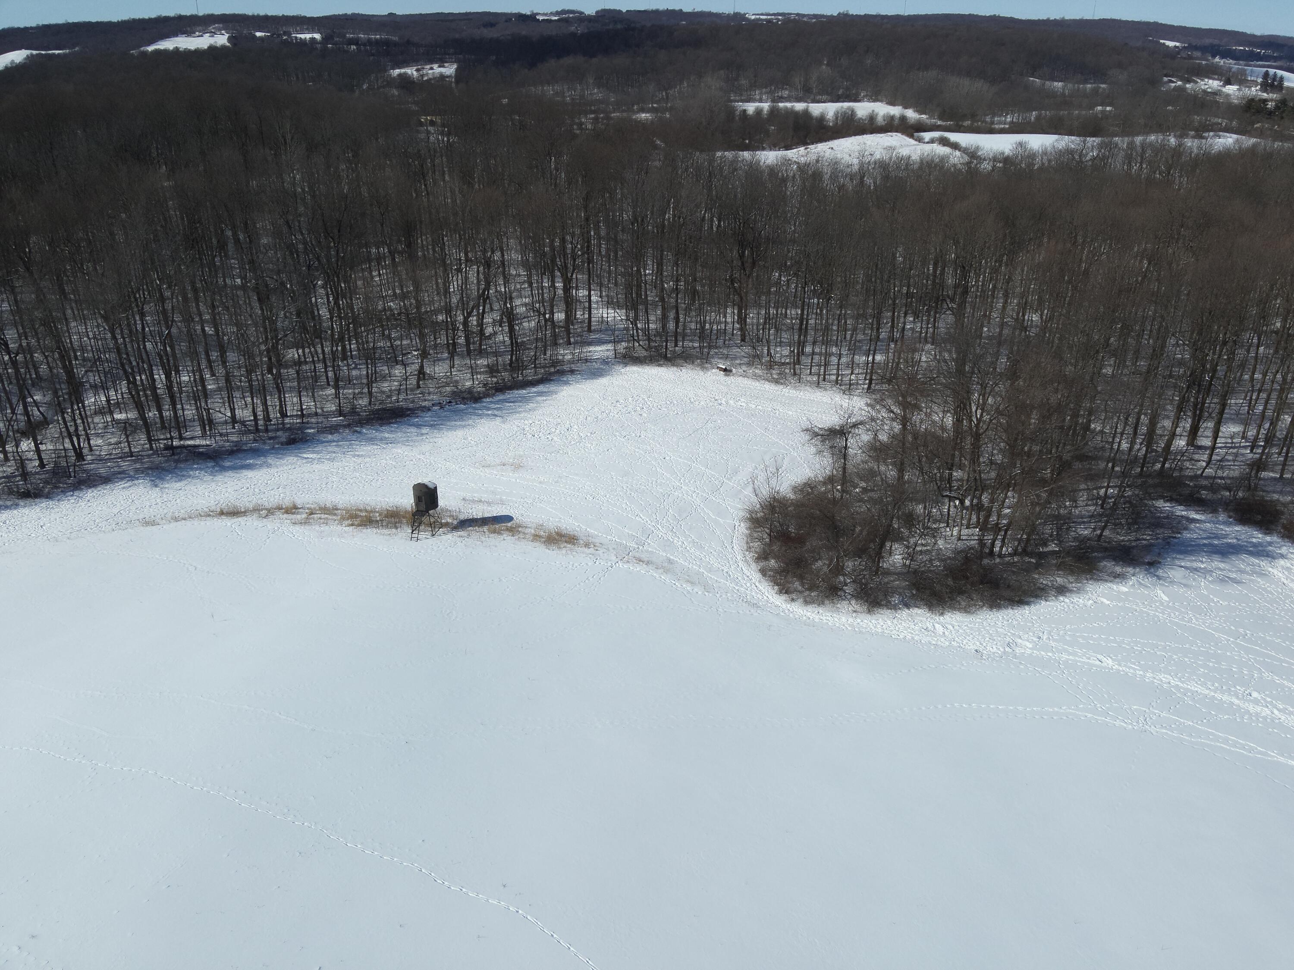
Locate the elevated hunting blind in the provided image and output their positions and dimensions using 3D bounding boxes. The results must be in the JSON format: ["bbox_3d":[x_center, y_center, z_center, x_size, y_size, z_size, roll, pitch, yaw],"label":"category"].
[{"bbox_3d":[-16.221,1.773,64.651,1.681,3.764,2.857,7,28,13],"label":"elevated hunting blind"}]

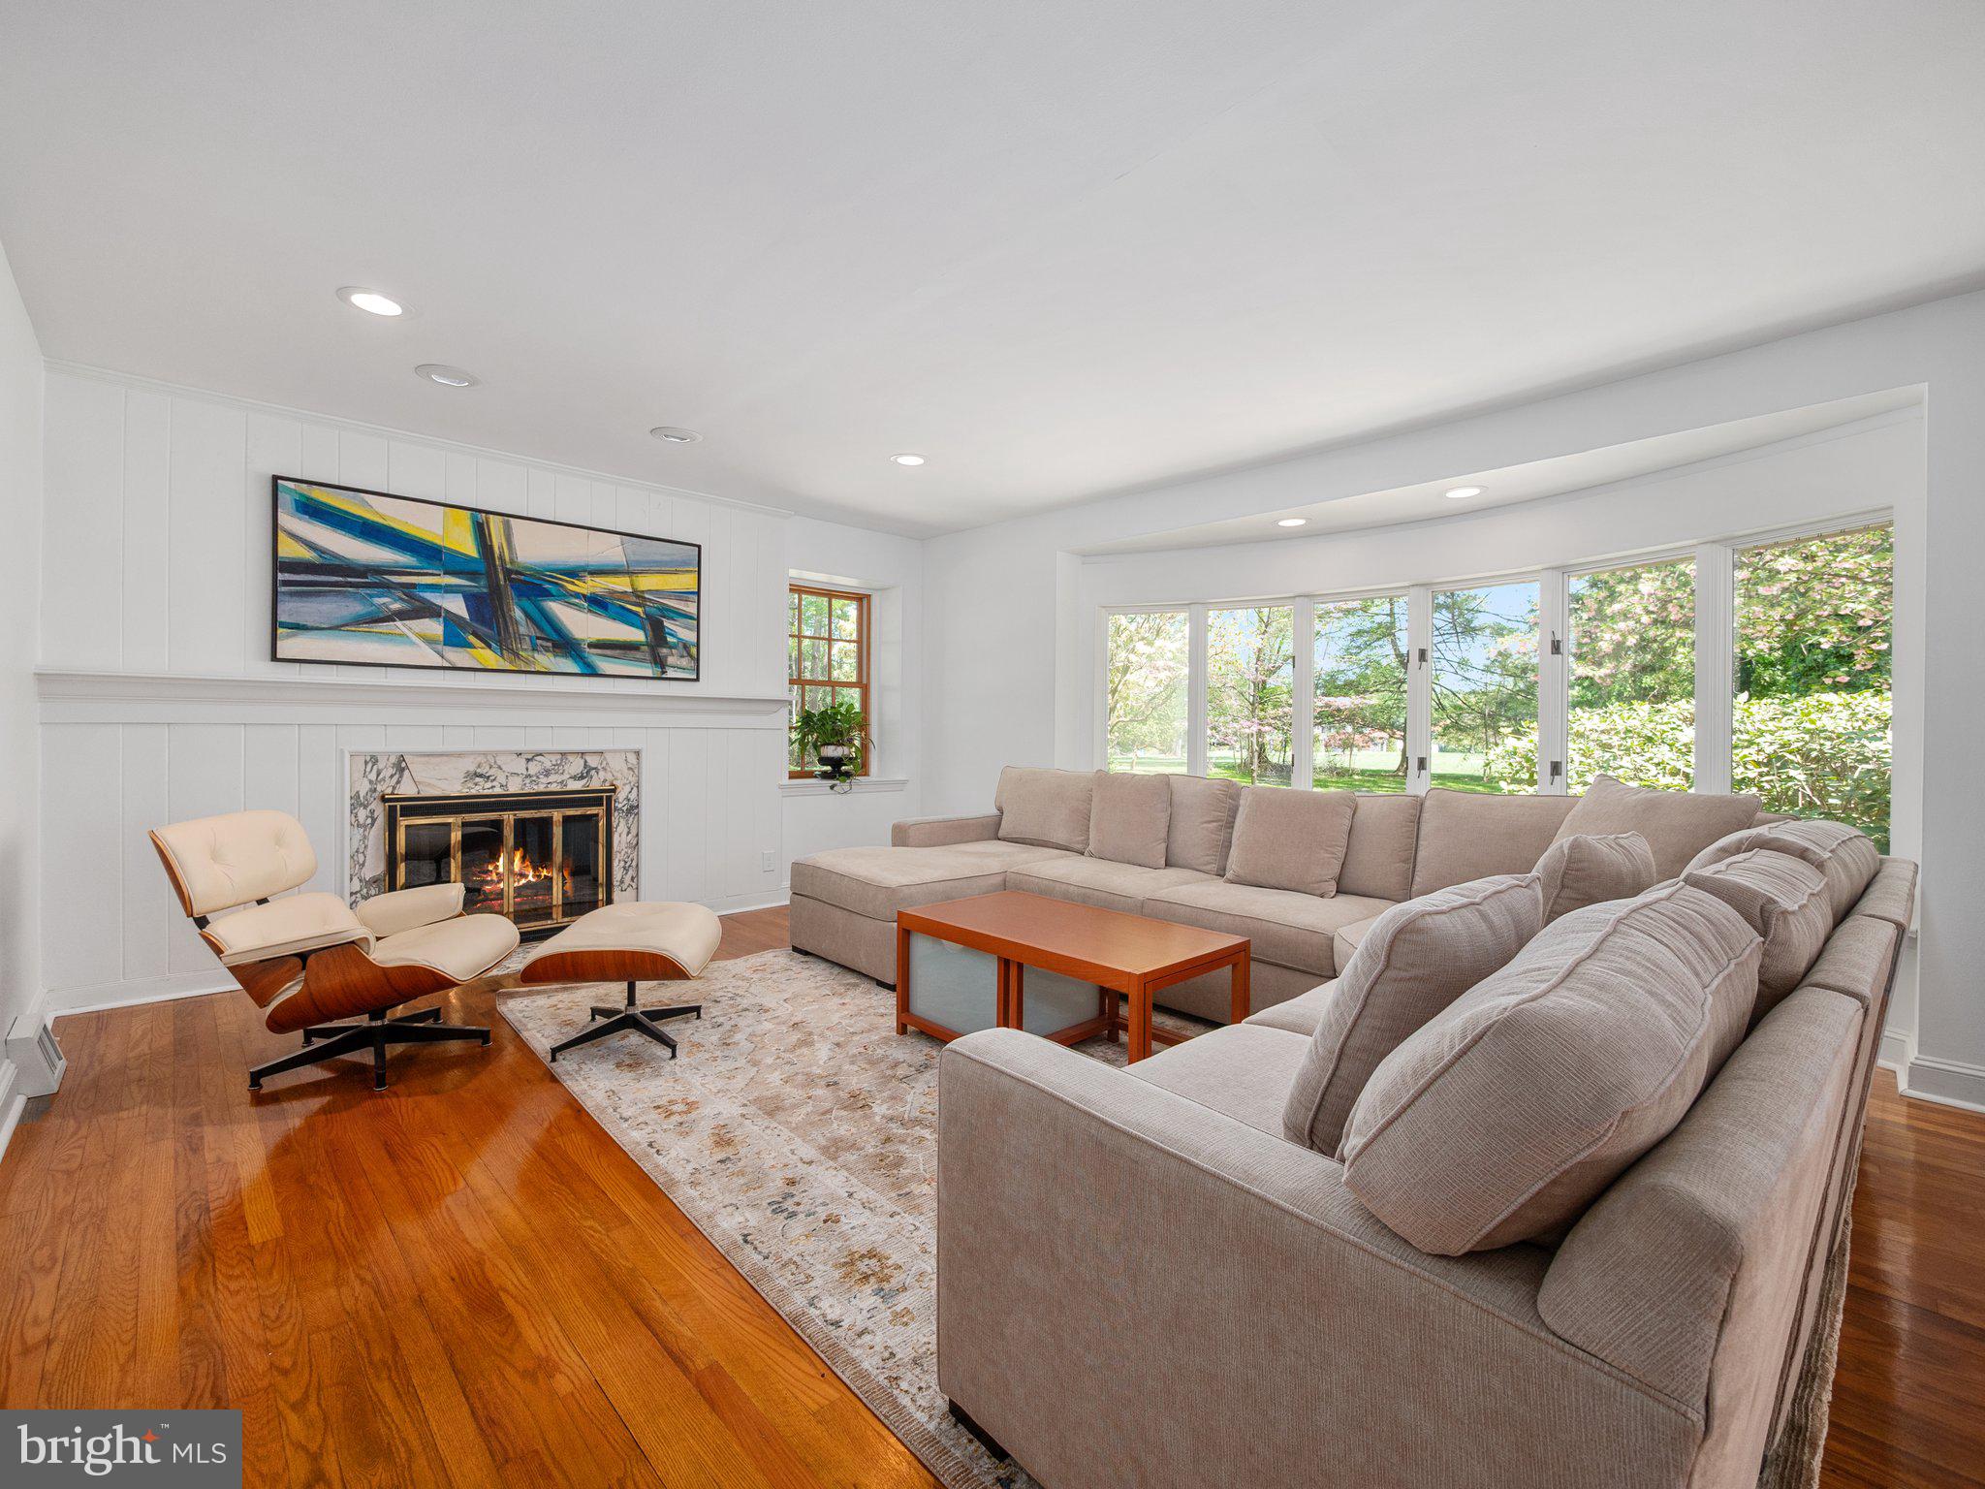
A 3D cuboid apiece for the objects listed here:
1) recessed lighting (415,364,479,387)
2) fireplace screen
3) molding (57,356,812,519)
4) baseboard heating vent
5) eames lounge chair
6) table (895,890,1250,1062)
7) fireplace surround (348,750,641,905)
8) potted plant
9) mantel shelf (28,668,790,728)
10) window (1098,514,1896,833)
[{"bbox_3d":[-2.056,-1.387,3.024,0.200,0.030,0.200,0,1,-43],"label":"recessed lighting"},{"bbox_3d":[-2.347,0.605,3.900,0.990,0.760,0.090,0,1,-43],"label":"fireplace screen"},{"bbox_3d":[-2.328,-1.389,3.920,3.000,0.060,0.050,0,1,-43],"label":"molding"},{"bbox_3d":[-2.748,0.894,2.310,0.240,0.180,0.090,1,1,44],"label":"baseboard heating vent"},{"bbox_3d":[-2.005,0.608,2.607,0.880,0.810,0.840,0,1,-16],"label":"eames lounge chair"},{"bbox_3d":[0.229,0.810,2.677,0.550,0.440,1.060,0,1,-43],"label":"table"},{"bbox_3d":[-2.365,0.514,3.929,1.260,0.970,0.060,0,1,-43],"label":"fireplace surround"},{"bbox_3d":[-1.039,-0.015,5.222,0.480,0.540,0.420,0,1,-43],"label":"potted plant"},{"bbox_3d":[-2.318,-0.172,3.871,2.960,0.200,0.170,0,1,-43],"label":"mantel shelf"},{"bbox_3d":[1.910,-0.150,3.779,0.420,1.220,3.120,0,1,-43],"label":"window"}]

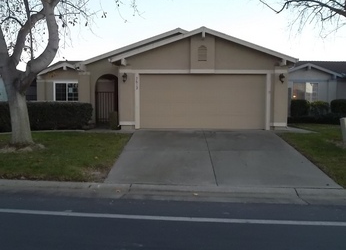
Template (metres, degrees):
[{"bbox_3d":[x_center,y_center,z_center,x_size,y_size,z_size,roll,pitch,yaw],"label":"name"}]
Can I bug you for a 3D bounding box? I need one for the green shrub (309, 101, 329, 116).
[{"bbox_3d":[7.516,-0.783,16.500,0.980,0.880,0.900,0,5,2],"label":"green shrub"}]

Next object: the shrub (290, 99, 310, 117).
[{"bbox_3d":[6.492,-0.789,16.300,0.980,1.000,0.950,0,5,2],"label":"shrub"}]

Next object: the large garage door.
[{"bbox_3d":[1.177,-0.914,12.350,4.880,2.130,0.100,0,5,2],"label":"large garage door"}]

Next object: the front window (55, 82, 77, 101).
[{"bbox_3d":[-6.066,-1.915,18.300,1.420,1.130,0.120,0,5,2],"label":"front window"}]

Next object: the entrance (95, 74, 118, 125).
[{"bbox_3d":[-2.813,-1.075,13.600,1.050,2.200,0.300,0,5,2],"label":"entrance"}]

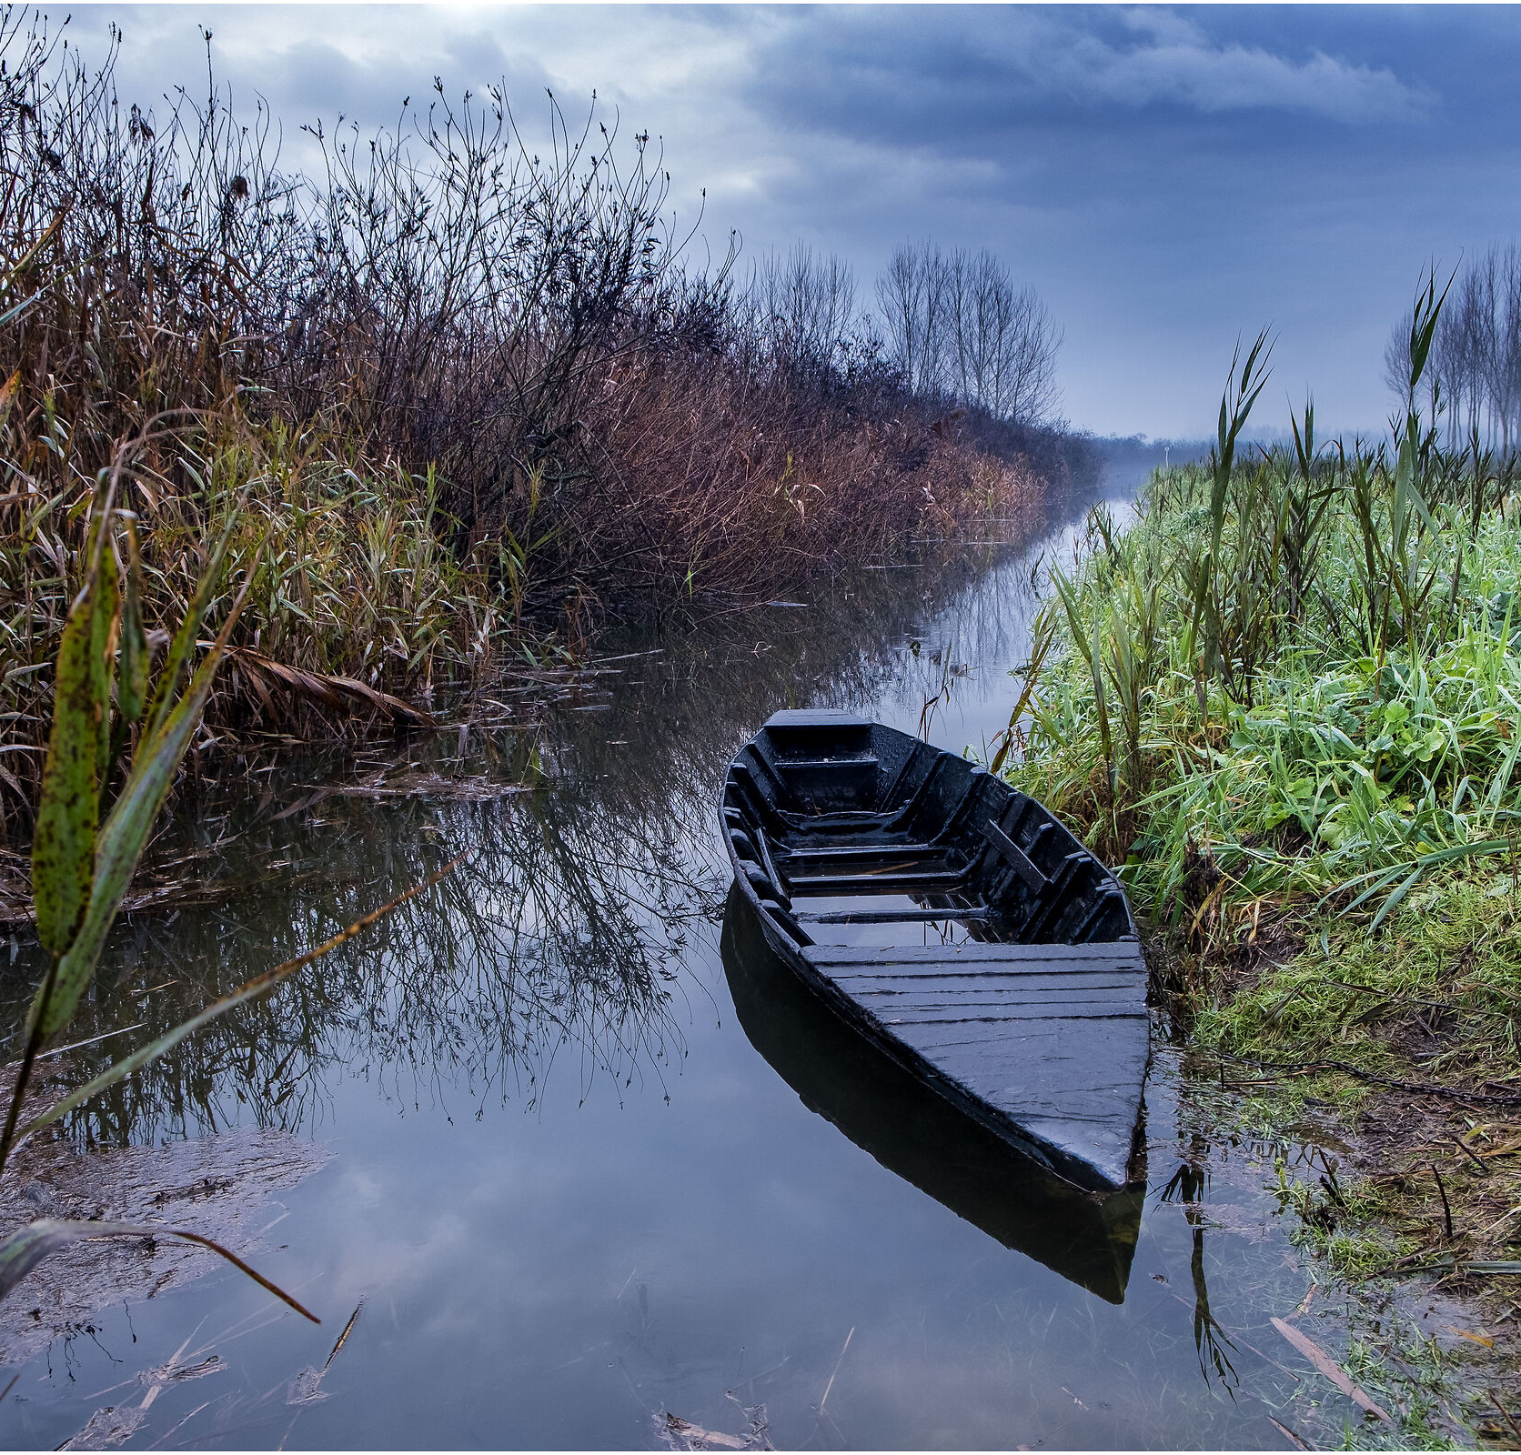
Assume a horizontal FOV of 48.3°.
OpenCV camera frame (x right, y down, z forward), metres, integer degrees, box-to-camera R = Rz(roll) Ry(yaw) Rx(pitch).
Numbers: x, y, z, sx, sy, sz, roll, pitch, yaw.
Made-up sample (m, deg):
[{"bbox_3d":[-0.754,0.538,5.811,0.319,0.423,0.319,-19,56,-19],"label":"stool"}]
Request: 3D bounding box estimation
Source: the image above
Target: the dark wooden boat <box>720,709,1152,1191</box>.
[{"bbox_3d":[0.485,0.522,5.628,1.166,0.450,4.849,-1,9,-5],"label":"dark wooden boat"}]

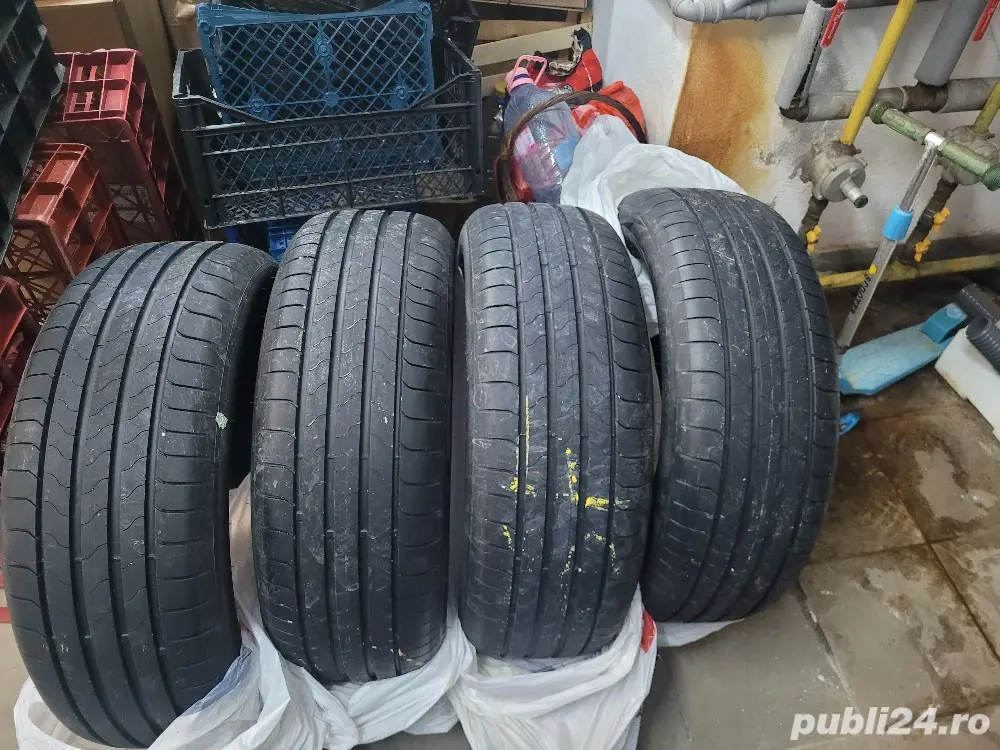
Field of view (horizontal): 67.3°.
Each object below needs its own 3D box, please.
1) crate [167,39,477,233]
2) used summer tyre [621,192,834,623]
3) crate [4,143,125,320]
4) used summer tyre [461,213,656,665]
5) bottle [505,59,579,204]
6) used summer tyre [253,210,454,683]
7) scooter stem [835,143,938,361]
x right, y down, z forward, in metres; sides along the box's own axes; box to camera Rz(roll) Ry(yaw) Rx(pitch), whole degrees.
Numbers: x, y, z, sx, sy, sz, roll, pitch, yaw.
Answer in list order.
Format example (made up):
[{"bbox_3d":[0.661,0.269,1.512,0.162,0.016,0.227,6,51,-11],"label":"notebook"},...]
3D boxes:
[{"bbox_3d":[-0.382,-0.578,1.714,0.600,0.267,0.400,-10,37,-13],"label":"crate"},{"bbox_3d":[0.283,0.048,1.262,0.228,0.697,0.697,2,51,-7],"label":"used summer tyre"},{"bbox_3d":[-1.146,-0.327,1.769,0.380,0.305,0.273,-2,51,-3],"label":"crate"},{"bbox_3d":[0.049,0.082,1.218,0.228,0.697,0.697,1,51,-5],"label":"used summer tyre"},{"bbox_3d":[0.104,-0.521,1.646,0.155,0.345,0.155,-11,49,16],"label":"bottle"},{"bbox_3d":[-0.193,0.100,1.184,0.228,0.697,0.697,1,51,-3],"label":"used summer tyre"},{"bbox_3d":[0.758,-0.224,1.496,0.050,0.543,0.048,-22,51,-15],"label":"scooter stem"}]

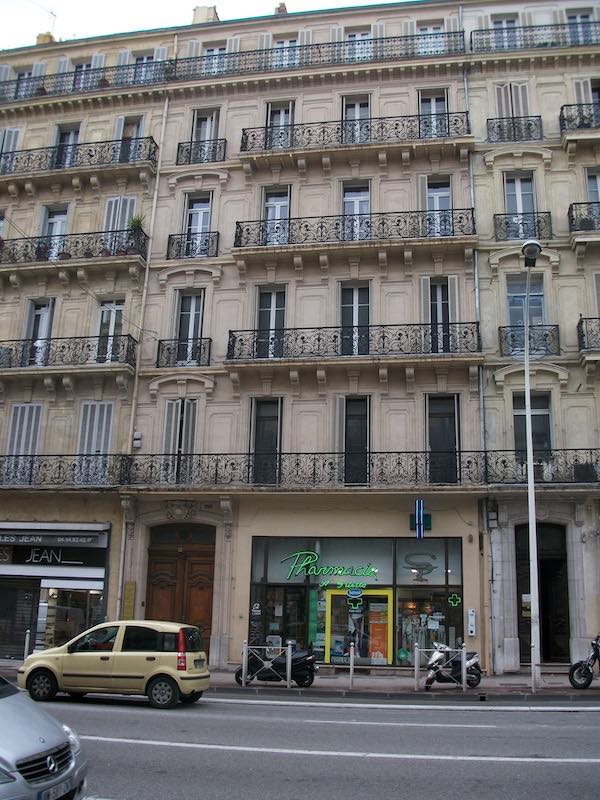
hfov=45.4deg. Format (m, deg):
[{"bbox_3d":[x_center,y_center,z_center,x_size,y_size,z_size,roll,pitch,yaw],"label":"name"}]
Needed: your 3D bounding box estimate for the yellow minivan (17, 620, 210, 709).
[{"bbox_3d":[-3.577,5.036,13.998,3.540,1.540,1.580,-1,-16,8],"label":"yellow minivan"}]

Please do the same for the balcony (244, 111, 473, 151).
[{"bbox_3d":[1.700,-7.874,21.727,6.850,0.830,0.720,-1,-16,9],"label":"balcony"}]

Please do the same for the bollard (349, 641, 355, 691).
[{"bbox_3d":[1.120,5.731,15.448,0.090,0.980,0.090,-1,-16,9],"label":"bollard"}]

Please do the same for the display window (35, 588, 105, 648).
[{"bbox_3d":[-6.653,6.438,20.748,1.980,1.856,0.150,-1,-16,9],"label":"display window"}]

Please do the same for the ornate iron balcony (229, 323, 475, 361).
[{"bbox_3d":[1.445,-1.539,20.110,6.978,0.891,0.620,-1,-15,10],"label":"ornate iron balcony"}]

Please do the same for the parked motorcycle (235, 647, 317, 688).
[{"bbox_3d":[-0.516,5.830,15.730,1.820,1.000,0.680,-1,-16,9],"label":"parked motorcycle"}]

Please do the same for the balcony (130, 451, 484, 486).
[{"bbox_3d":[-0.042,1.981,20.434,10.321,0.950,0.780,-1,-16,9],"label":"balcony"}]

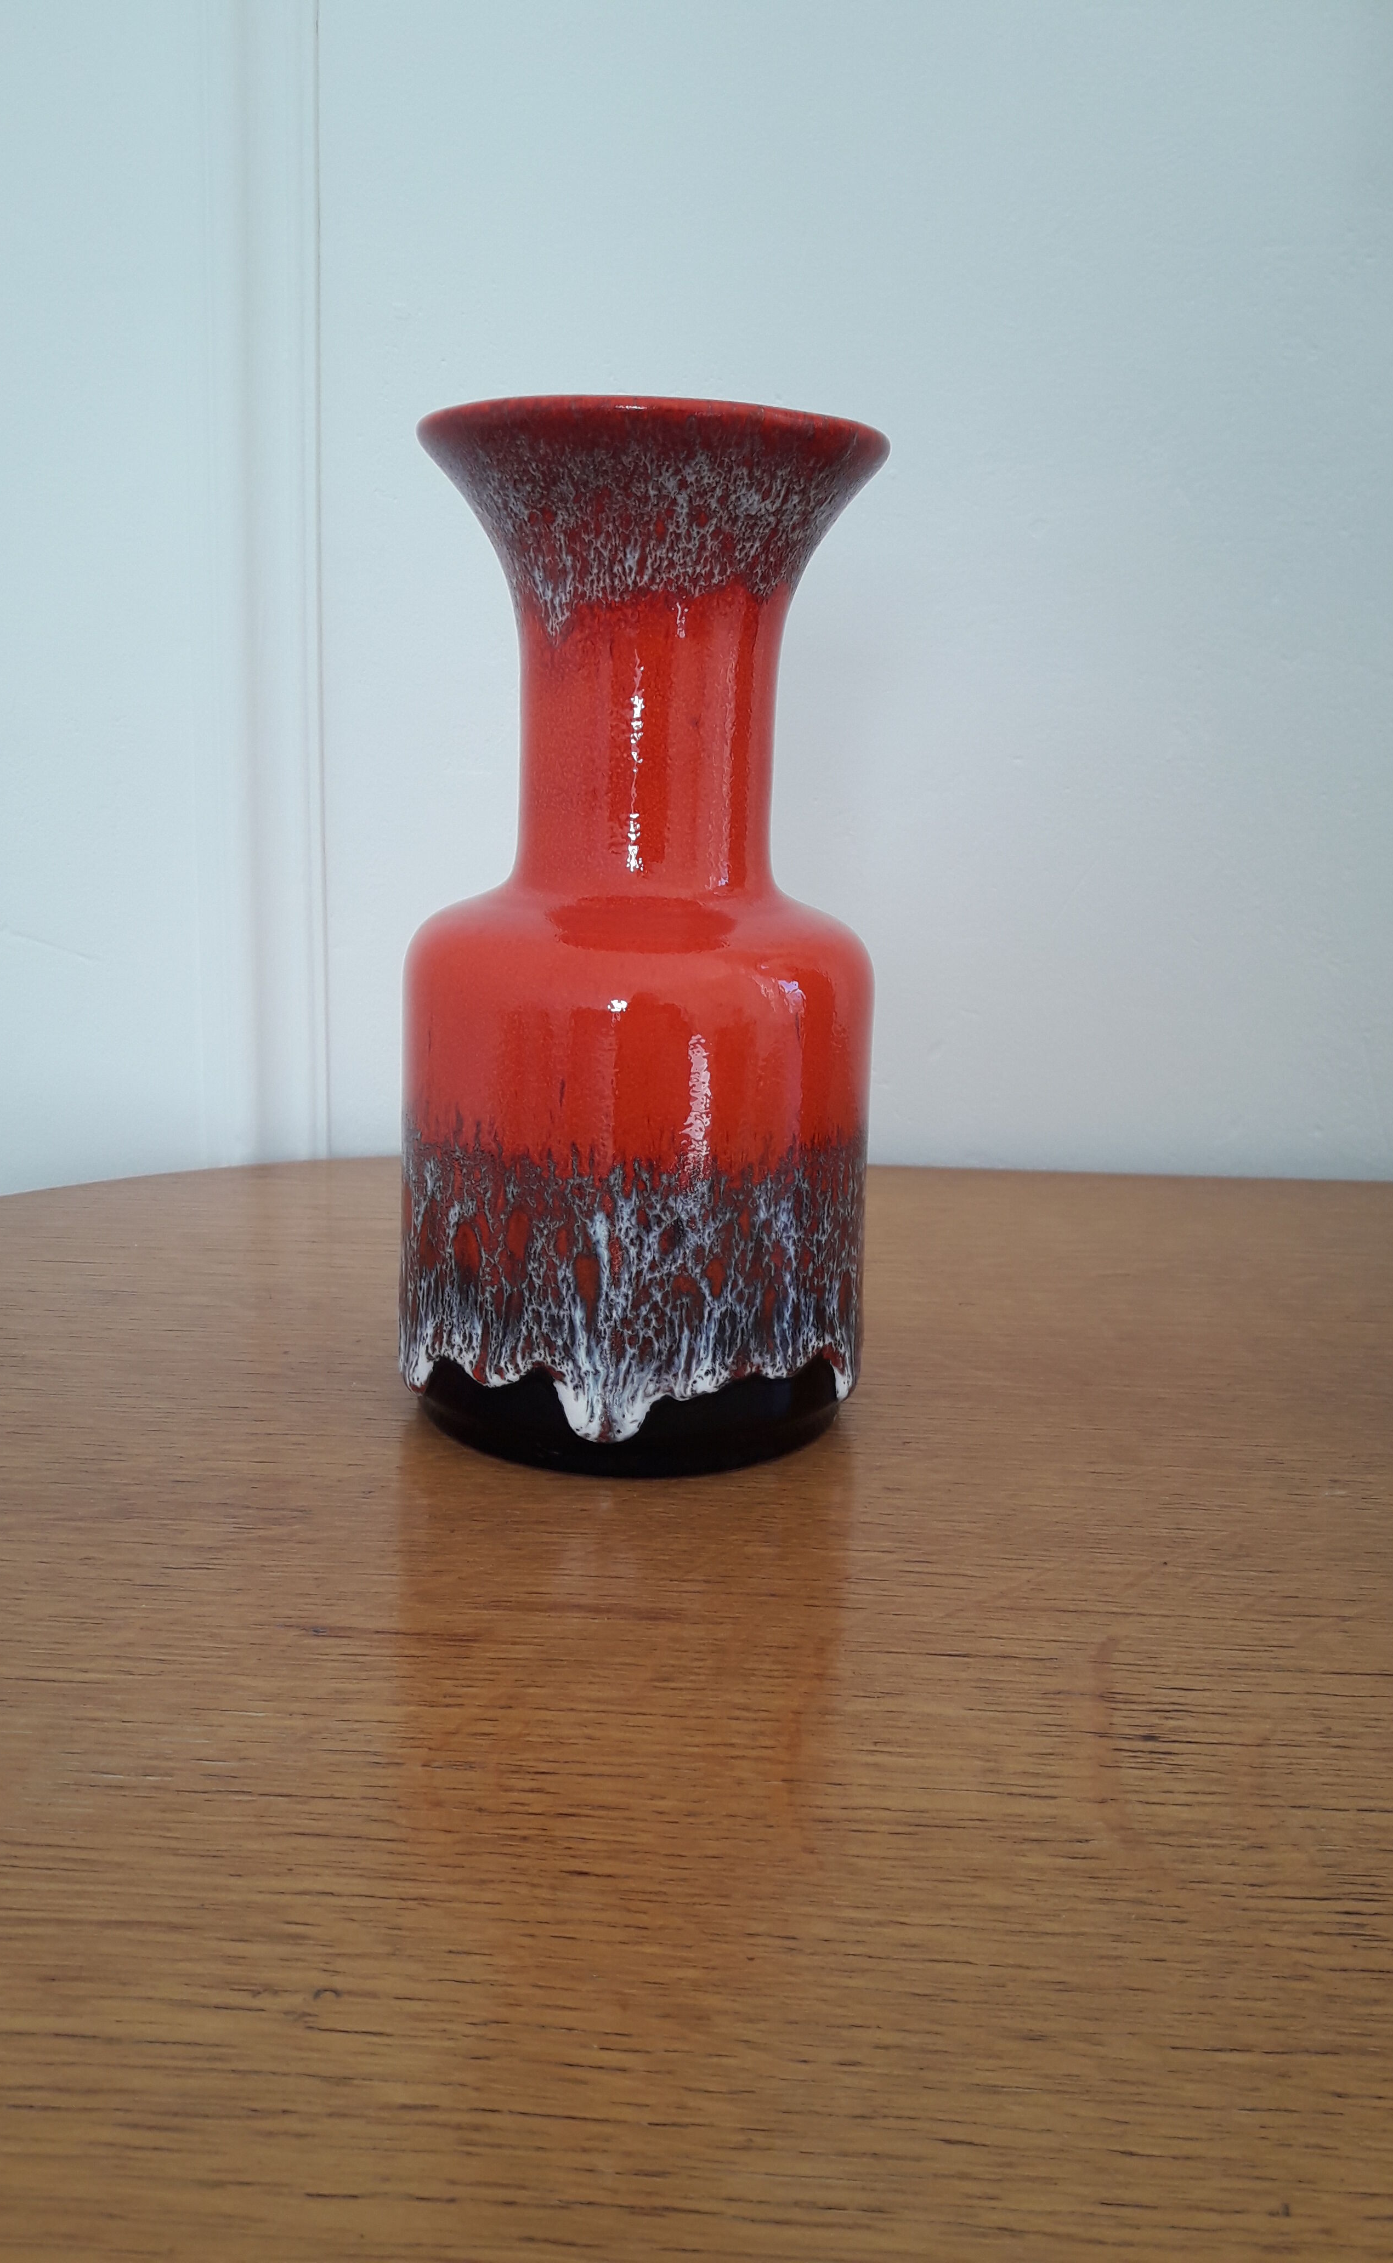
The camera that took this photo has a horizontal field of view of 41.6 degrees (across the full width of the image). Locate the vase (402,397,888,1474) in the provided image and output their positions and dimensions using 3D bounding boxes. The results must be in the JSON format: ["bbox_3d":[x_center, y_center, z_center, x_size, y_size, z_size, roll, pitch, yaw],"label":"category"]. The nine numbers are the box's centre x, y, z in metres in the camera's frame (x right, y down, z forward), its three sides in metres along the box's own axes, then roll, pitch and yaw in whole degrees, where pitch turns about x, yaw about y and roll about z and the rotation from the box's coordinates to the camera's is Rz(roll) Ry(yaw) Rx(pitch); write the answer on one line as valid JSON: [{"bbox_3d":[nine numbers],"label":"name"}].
[{"bbox_3d":[-0.012,-0.044,0.424,0.111,0.222,0.111,2,13,0],"label":"vase"}]

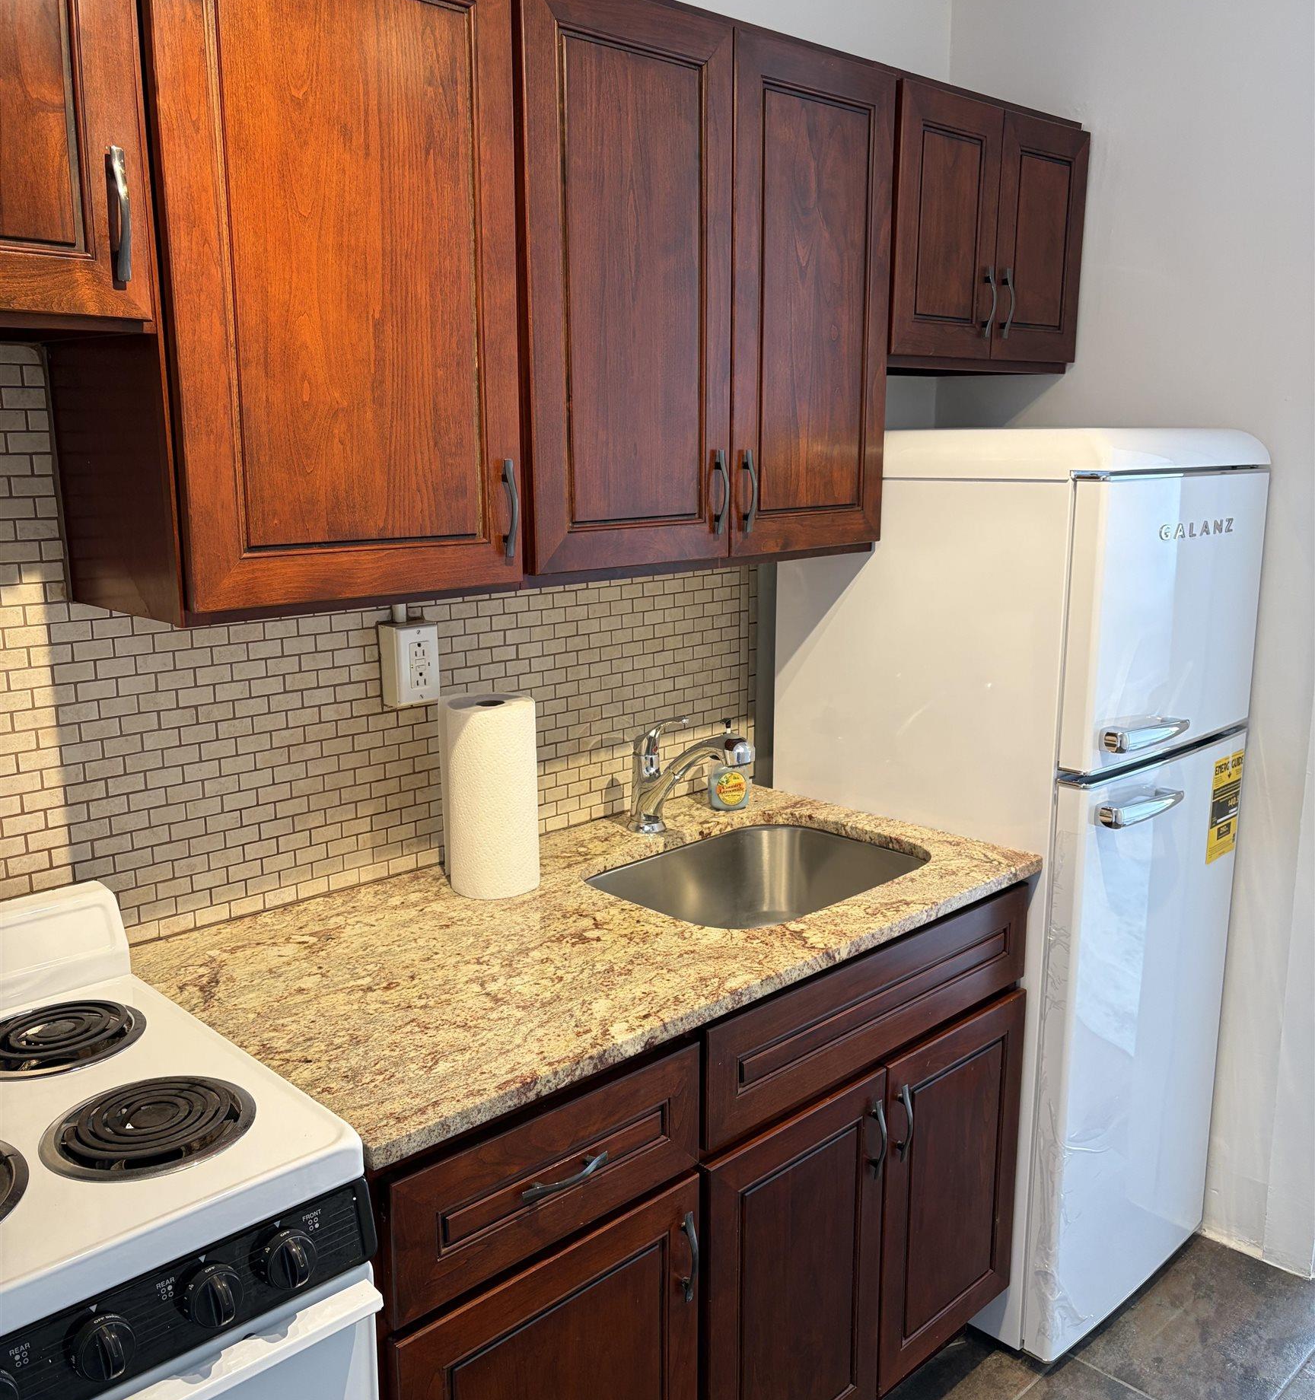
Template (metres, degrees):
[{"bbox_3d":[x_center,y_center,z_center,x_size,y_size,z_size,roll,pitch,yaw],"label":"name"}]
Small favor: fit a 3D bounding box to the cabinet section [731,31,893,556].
[{"bbox_3d":[0.129,-0.620,2.134,0.382,0.755,0.331,-12,16,-43],"label":"cabinet section"}]

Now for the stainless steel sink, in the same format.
[{"bbox_3d":[0.177,0.378,2.077,0.573,0.202,0.430,-11,16,-43],"label":"stainless steel sink"}]

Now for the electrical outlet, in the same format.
[{"bbox_3d":[-0.363,-0.056,1.938,0.070,0.118,0.053,-11,16,-43],"label":"electrical outlet"}]

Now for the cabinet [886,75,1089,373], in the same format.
[{"bbox_3d":[0.492,-0.839,2.423,0.608,0.459,0.335,-11,16,-43],"label":"cabinet"}]

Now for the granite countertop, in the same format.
[{"bbox_3d":[-0.055,0.304,1.901,1.228,0.028,0.641,-11,16,-43],"label":"granite countertop"}]

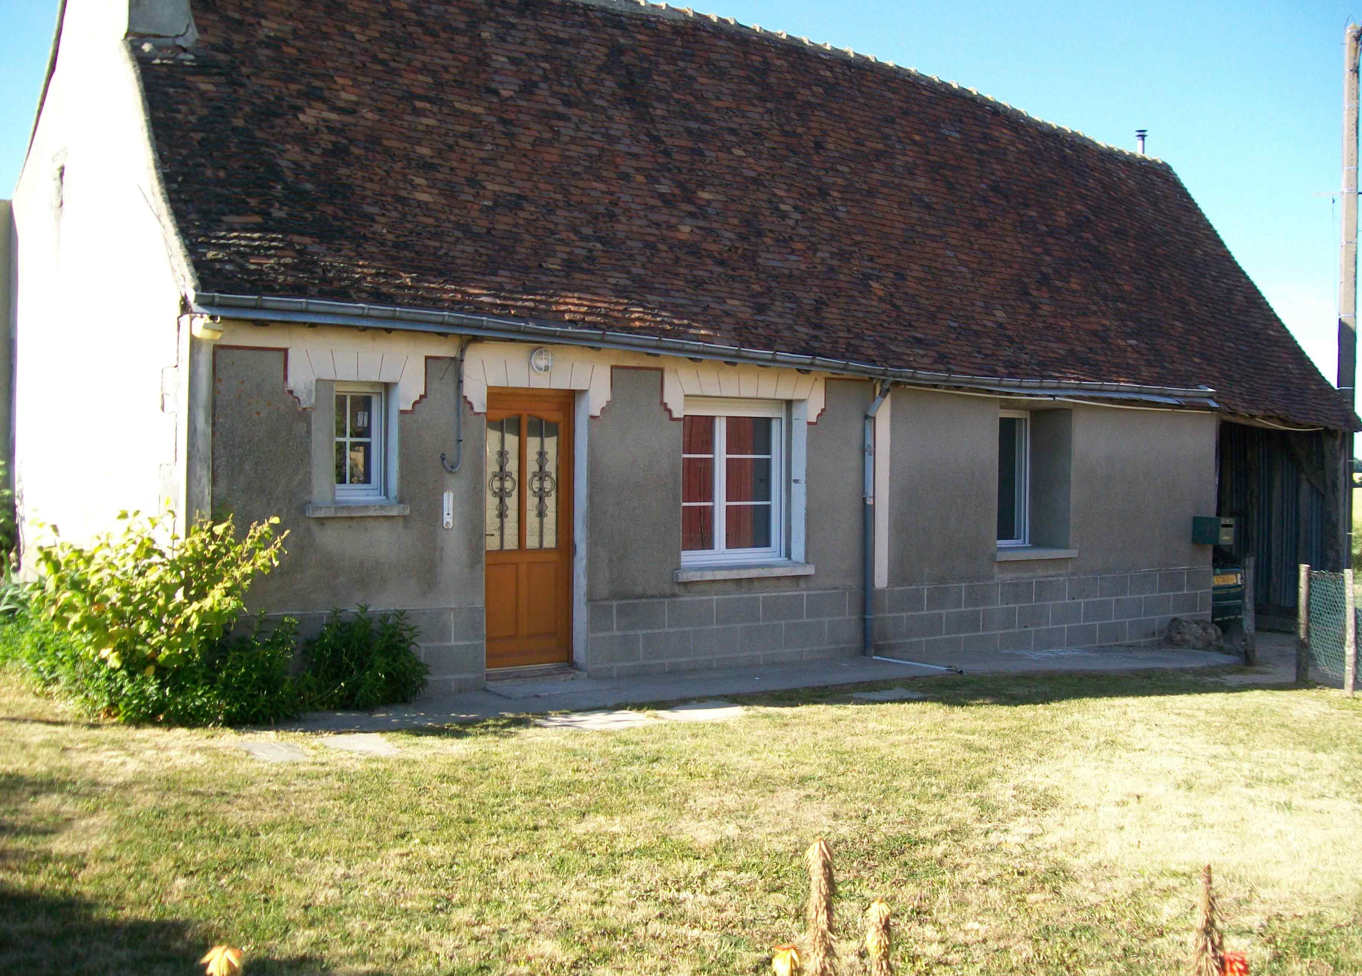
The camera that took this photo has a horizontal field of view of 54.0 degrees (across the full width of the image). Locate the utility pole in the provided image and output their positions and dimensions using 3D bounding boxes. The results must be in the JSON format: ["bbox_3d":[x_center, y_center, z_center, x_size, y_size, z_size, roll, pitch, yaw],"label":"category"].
[{"bbox_3d":[8.980,-2.280,18.006,0.240,7.937,0.240,0,1,-33],"label":"utility pole"}]

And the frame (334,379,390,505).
[{"bbox_3d":[-2.424,-0.345,9.820,0.550,0.862,0.090,0,1,-33],"label":"frame"}]

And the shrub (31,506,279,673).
[{"bbox_3d":[-3.359,0.767,8.626,1.440,1.213,1.200,0,1,-33],"label":"shrub"}]

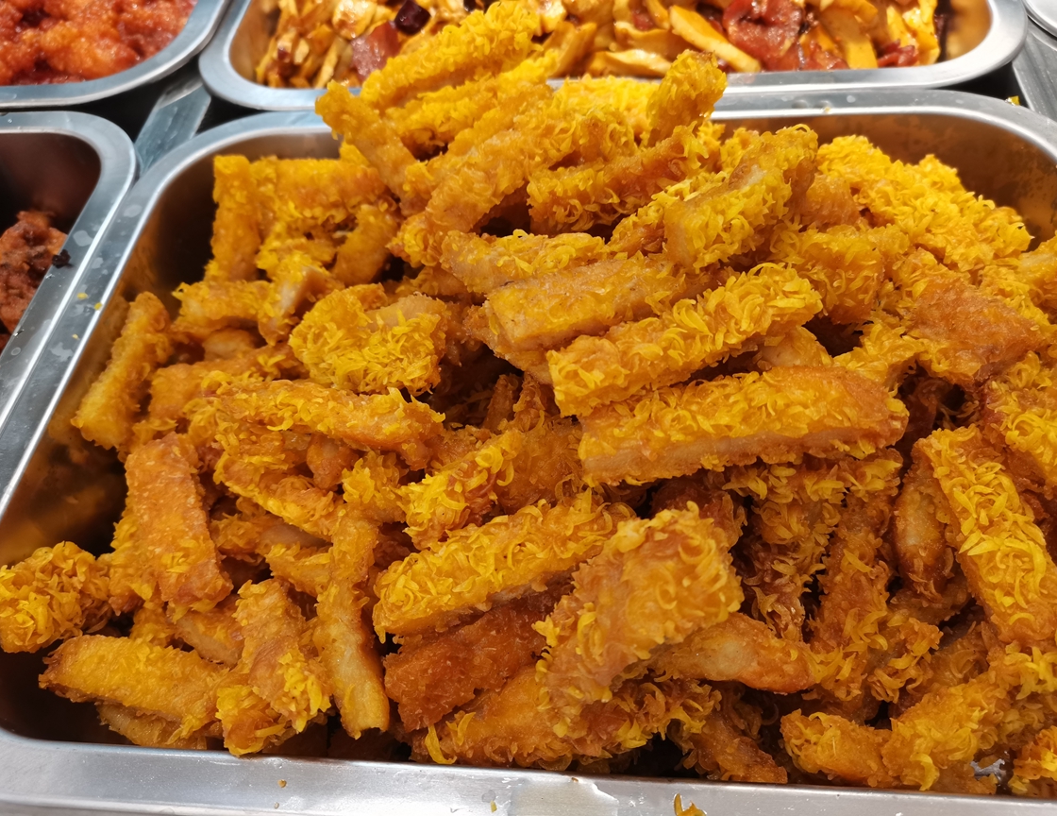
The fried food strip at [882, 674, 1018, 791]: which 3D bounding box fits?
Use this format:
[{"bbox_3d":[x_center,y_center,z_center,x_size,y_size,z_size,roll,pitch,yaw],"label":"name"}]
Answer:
[{"bbox_3d":[0.109,0.080,0.209,0.034,0.018,0.020,-28,56,0],"label":"fried food strip"}]

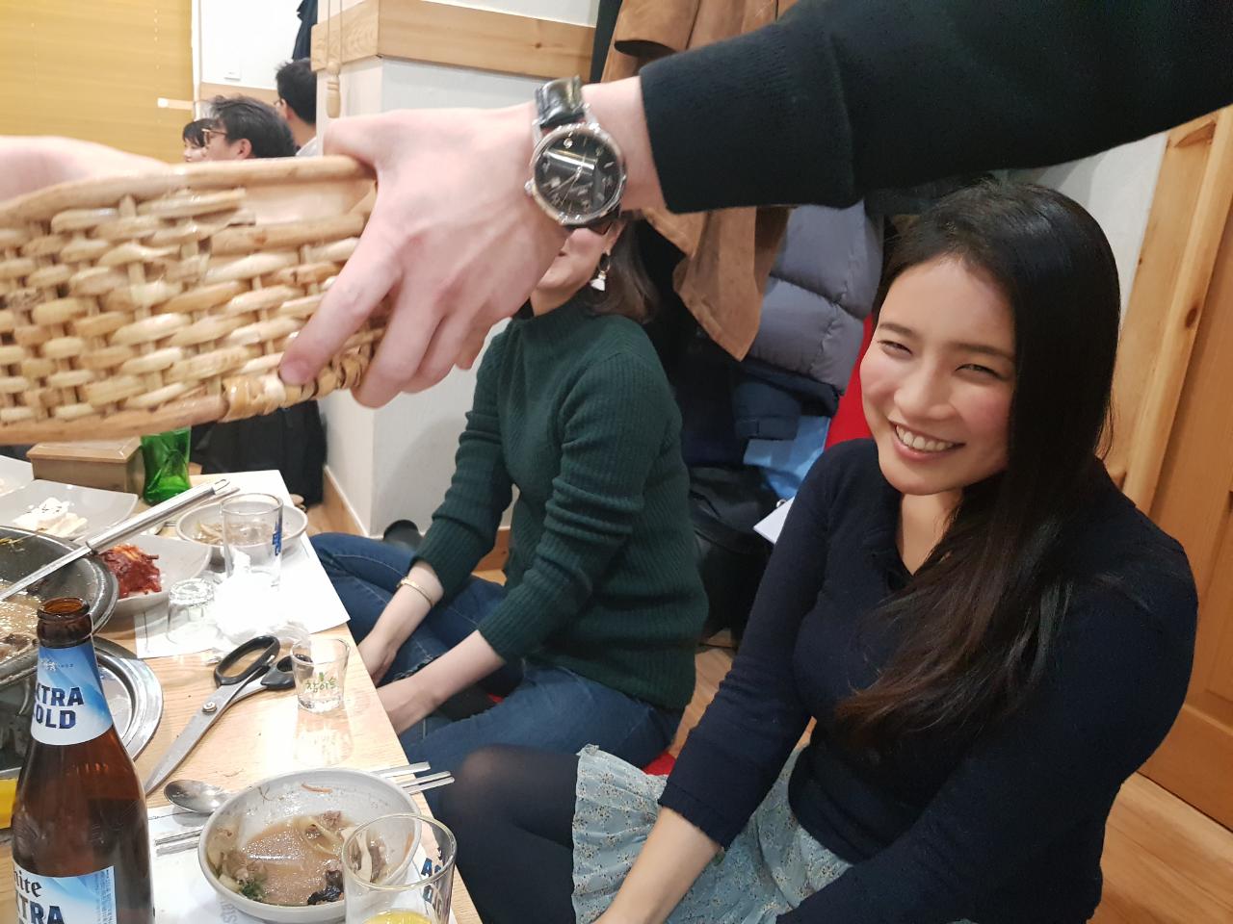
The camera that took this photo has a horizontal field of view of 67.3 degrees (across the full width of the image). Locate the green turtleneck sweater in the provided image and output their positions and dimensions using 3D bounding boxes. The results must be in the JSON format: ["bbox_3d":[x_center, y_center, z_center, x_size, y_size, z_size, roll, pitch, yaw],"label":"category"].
[{"bbox_3d":[-0.086,0.042,1.389,0.380,0.560,0.430,-3,19,-27],"label":"green turtleneck sweater"}]

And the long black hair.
[{"bbox_3d":[0.301,0.002,0.779,0.240,0.440,0.200,-9,22,-40],"label":"long black hair"}]

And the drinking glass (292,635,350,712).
[{"bbox_3d":[-0.277,0.201,0.868,0.051,0.054,0.051,-3,19,-27],"label":"drinking glass"}]

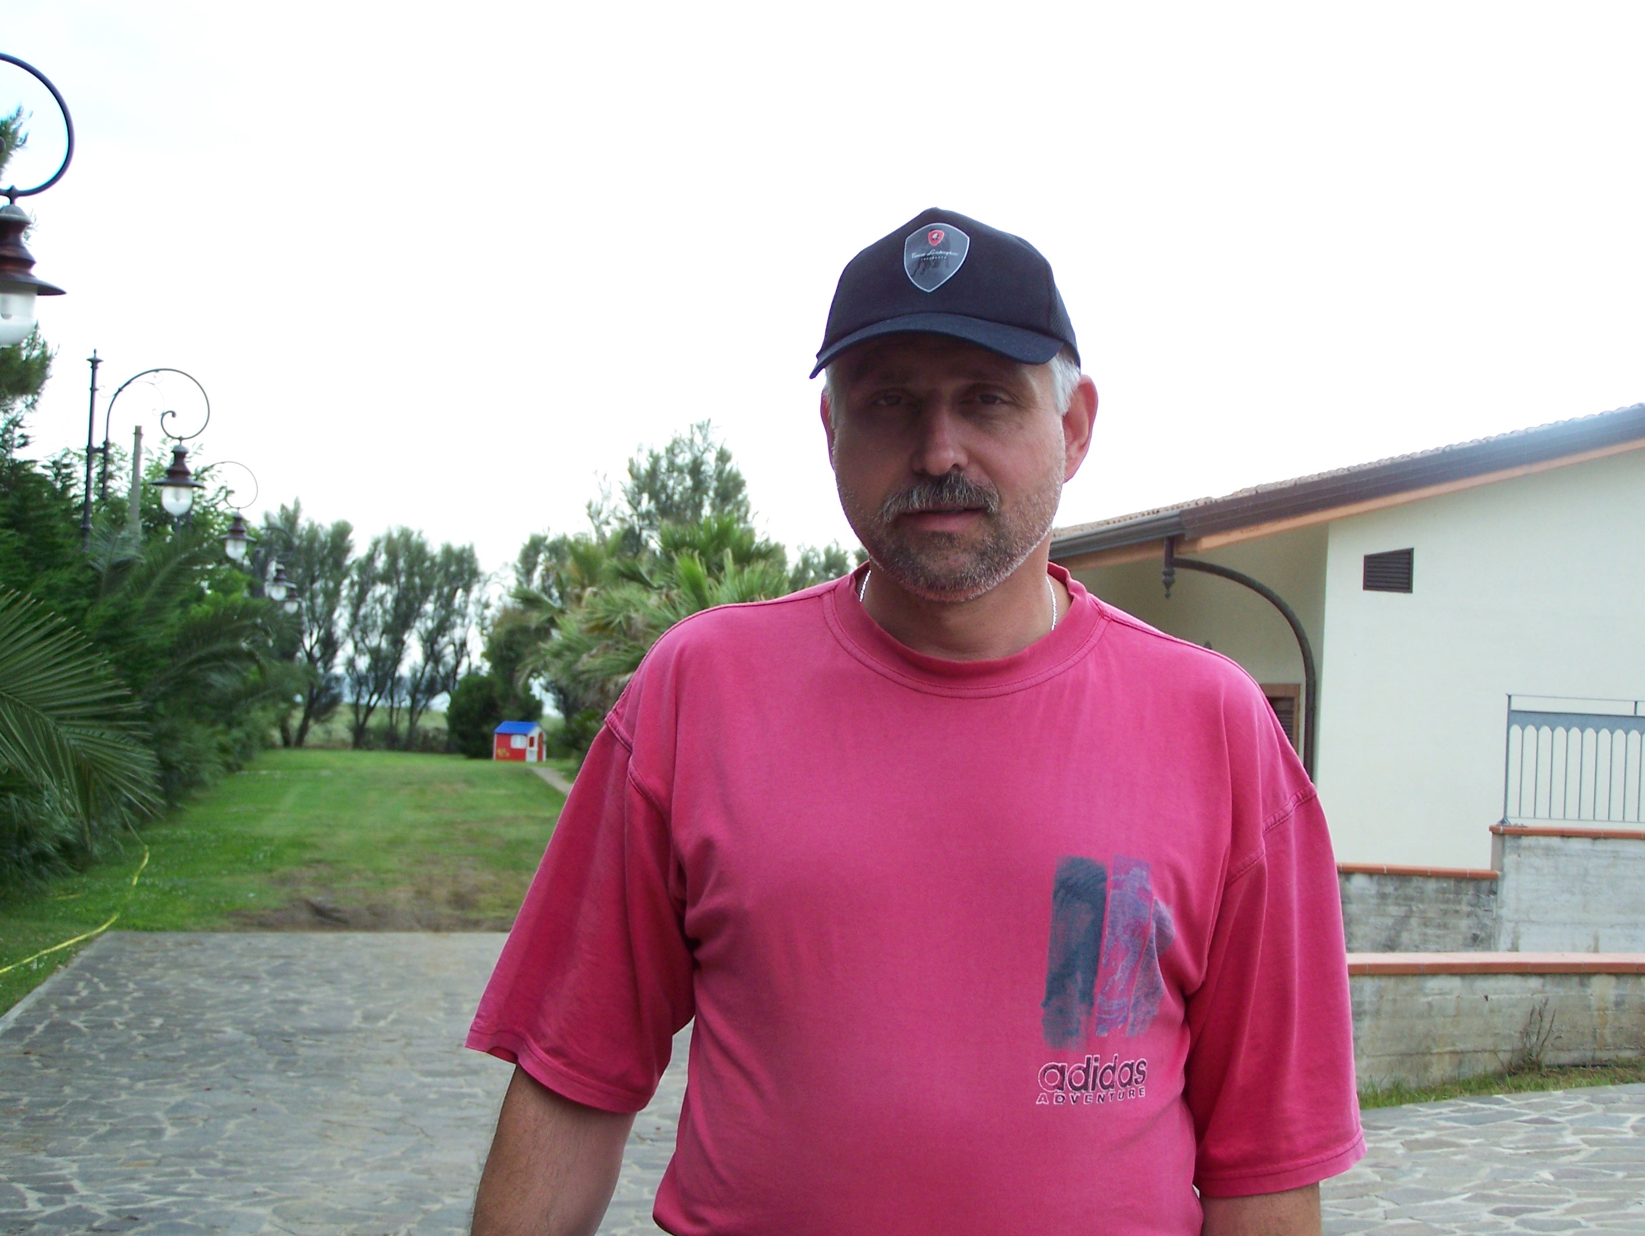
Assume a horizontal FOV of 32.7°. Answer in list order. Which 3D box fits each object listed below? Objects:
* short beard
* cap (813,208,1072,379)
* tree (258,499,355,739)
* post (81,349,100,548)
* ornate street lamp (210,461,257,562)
[{"bbox_3d":[0.083,-0.053,1.810,0.146,0.092,0.090,-1,0,11],"label":"short beard"},{"bbox_3d":[0.081,-0.214,1.850,0.180,0.128,0.255,-1,2,11],"label":"cap"},{"bbox_3d":[-12.874,0.176,70.000,2.600,6.100,2.600,1,-2,0],"label":"tree"},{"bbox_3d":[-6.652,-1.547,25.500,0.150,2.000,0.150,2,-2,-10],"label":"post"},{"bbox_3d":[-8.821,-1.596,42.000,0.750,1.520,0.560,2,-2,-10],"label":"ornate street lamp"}]

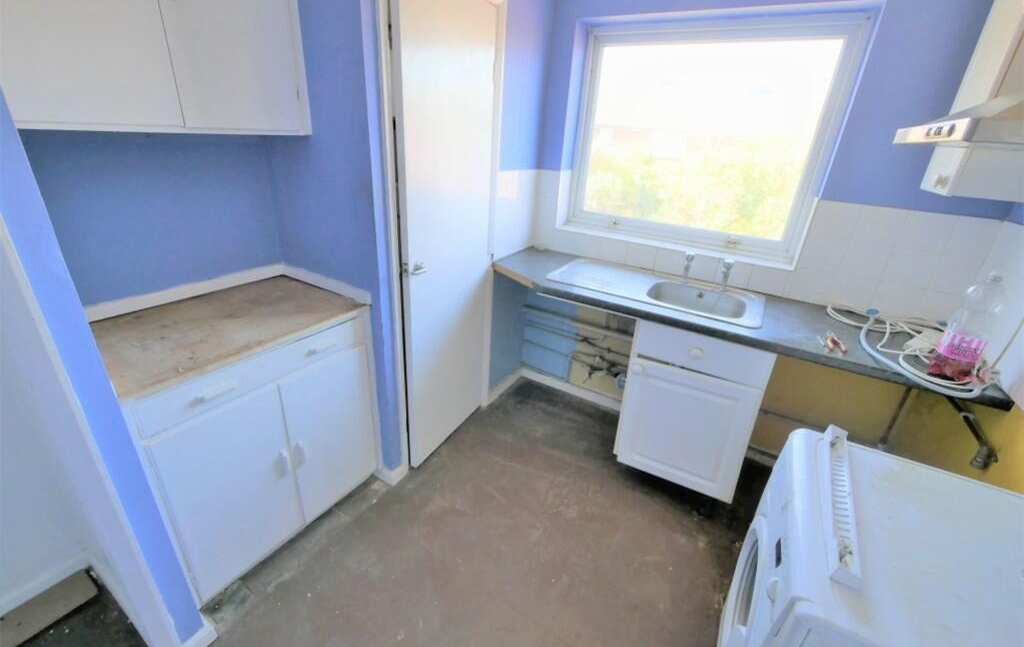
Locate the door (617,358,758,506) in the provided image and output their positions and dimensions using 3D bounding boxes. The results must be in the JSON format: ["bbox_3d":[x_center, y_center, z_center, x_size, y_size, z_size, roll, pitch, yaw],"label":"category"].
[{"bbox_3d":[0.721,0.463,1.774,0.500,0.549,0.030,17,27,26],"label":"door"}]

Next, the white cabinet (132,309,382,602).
[{"bbox_3d":[-1.067,0.373,1.653,0.605,0.850,0.820,17,27,26],"label":"white cabinet"}]

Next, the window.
[{"bbox_3d":[0.876,-0.908,2.071,1.202,1.005,0.100,17,27,26],"label":"window"}]

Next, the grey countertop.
[{"bbox_3d":[0.790,-0.102,1.869,1.902,0.035,0.645,17,27,26],"label":"grey countertop"}]

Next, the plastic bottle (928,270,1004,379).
[{"bbox_3d":[1.427,0.007,1.286,0.112,0.320,0.112,17,27,26],"label":"plastic bottle"}]

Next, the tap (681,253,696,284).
[{"bbox_3d":[0.855,-0.265,2.026,0.054,0.146,0.105,17,27,26],"label":"tap"}]

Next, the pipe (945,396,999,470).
[{"bbox_3d":[1.460,0.333,1.353,0.075,0.080,0.450,17,27,26],"label":"pipe"}]

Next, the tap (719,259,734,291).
[{"bbox_3d":[1.007,-0.220,1.947,0.054,0.148,0.105,17,27,26],"label":"tap"}]

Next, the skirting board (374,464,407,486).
[{"bbox_3d":[-0.578,0.697,1.977,0.130,0.065,0.105,17,27,26],"label":"skirting board"}]

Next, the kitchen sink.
[{"bbox_3d":[0.670,-0.111,1.992,0.912,0.152,0.453,17,27,26],"label":"kitchen sink"}]

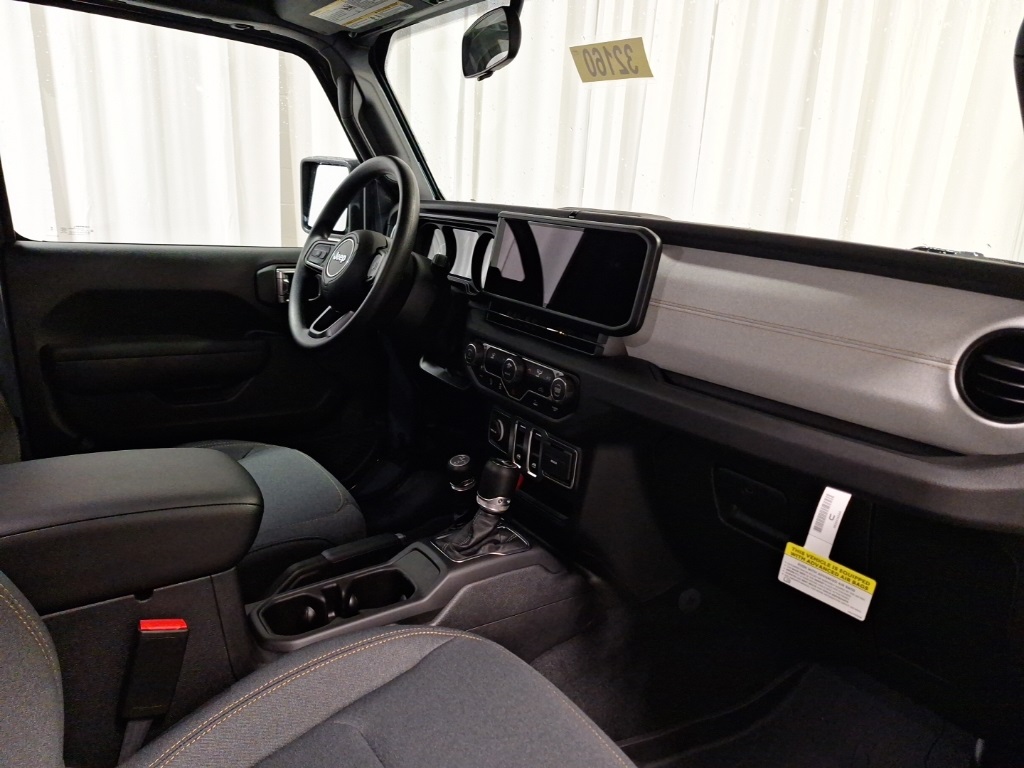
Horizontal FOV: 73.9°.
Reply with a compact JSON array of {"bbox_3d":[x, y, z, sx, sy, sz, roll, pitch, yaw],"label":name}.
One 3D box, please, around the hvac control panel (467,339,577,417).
[{"bbox_3d":[0.007,-0.007,0.985,0.042,0.086,0.260,-6,18,-36],"label":"hvac control panel"}]

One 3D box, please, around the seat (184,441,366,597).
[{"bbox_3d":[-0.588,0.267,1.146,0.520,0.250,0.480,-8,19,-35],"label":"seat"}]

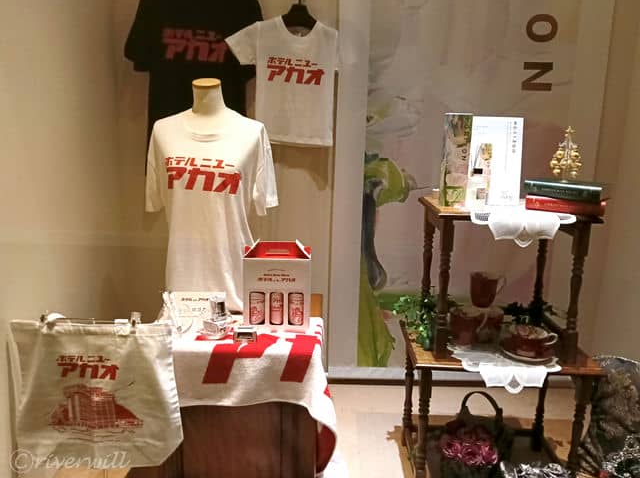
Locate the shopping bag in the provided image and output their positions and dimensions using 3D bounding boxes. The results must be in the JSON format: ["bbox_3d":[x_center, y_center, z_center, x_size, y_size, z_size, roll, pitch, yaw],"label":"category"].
[{"bbox_3d":[-0.578,0.393,1.300,0.395,0.365,0.120,1,12,0],"label":"shopping bag"}]

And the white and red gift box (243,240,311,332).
[{"bbox_3d":[-0.130,0.142,1.550,0.203,0.279,0.075,1,10,-1],"label":"white and red gift box"}]

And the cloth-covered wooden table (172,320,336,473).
[{"bbox_3d":[-0.227,0.496,1.600,0.502,0.442,0.330,1,10,0],"label":"cloth-covered wooden table"}]

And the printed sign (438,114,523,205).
[{"bbox_3d":[0.481,-0.231,1.503,0.235,0.275,0.070,2,10,2],"label":"printed sign"}]

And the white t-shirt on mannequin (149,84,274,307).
[{"bbox_3d":[-0.341,-0.093,1.690,0.440,0.650,0.240,3,12,8],"label":"white t-shirt on mannequin"}]

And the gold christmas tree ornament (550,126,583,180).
[{"bbox_3d":[0.688,-0.238,1.397,0.080,0.150,0.075,2,12,3],"label":"gold christmas tree ornament"}]

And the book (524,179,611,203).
[{"bbox_3d":[0.694,-0.142,1.417,0.190,0.036,0.130,8,14,30],"label":"book"}]

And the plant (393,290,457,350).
[{"bbox_3d":[0.311,0.238,1.494,0.175,0.165,0.145,2,12,3],"label":"plant"}]

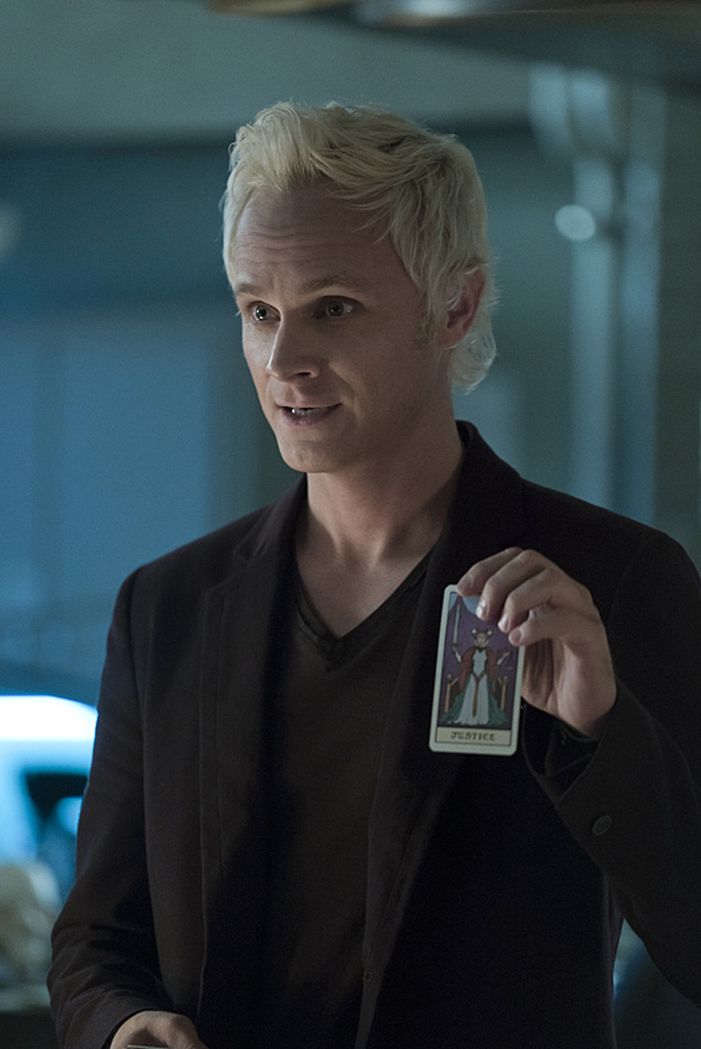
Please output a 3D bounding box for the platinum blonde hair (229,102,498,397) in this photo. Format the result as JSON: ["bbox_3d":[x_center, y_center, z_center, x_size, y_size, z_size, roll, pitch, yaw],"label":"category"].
[{"bbox_3d":[0.006,-0.204,4.280,0.185,0.213,0.220,0,5,35],"label":"platinum blonde hair"}]

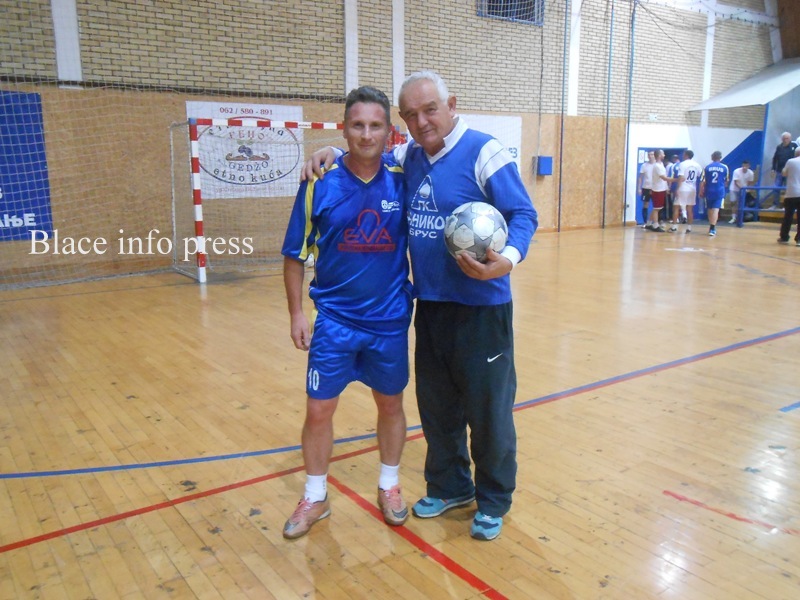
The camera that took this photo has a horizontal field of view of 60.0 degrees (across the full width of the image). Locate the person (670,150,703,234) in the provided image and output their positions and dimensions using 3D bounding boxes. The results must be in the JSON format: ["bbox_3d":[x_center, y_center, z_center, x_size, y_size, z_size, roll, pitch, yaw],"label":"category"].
[{"bbox_3d":[6.582,-2.467,15.845,0.560,1.800,0.460,-2,10,-7],"label":"person"}]

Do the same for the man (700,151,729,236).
[{"bbox_3d":[6.960,-2.347,15.251,0.580,1.770,0.500,3,11,17],"label":"man"}]

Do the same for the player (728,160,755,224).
[{"bbox_3d":[8.866,-2.768,17.926,0.580,1.600,0.620,6,12,33],"label":"player"}]

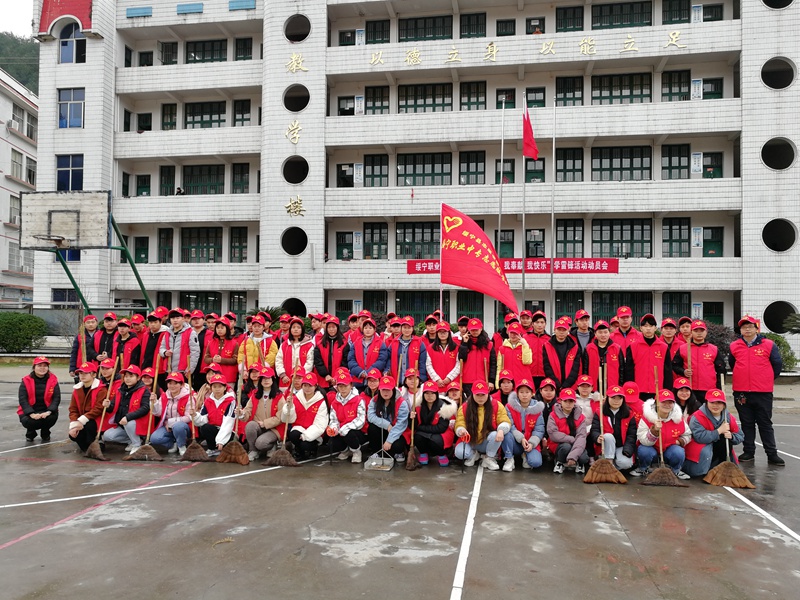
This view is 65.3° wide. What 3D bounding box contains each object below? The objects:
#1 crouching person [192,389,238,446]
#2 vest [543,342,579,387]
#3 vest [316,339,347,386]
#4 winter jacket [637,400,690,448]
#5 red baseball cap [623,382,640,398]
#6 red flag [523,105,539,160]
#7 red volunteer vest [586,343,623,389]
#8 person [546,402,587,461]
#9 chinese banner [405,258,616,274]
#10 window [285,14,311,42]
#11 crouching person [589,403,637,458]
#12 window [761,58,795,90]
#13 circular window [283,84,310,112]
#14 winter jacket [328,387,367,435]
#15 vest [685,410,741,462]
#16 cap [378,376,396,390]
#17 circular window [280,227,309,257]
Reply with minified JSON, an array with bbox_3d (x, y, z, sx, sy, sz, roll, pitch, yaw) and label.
[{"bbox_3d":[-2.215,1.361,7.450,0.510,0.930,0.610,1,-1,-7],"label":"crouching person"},{"bbox_3d":[2.109,0.808,8.200,0.480,0.640,0.280,0,-1,11],"label":"vest"},{"bbox_3d":[-0.933,0.865,8.500,0.440,0.660,0.300,1,-2,0],"label":"vest"},{"bbox_3d":[2.866,1.351,6.800,0.560,0.570,0.420,0,-2,7],"label":"winter jacket"},{"bbox_3d":[2.727,1.084,7.350,0.190,0.150,0.260,0,33,14],"label":"red baseball cap"},{"bbox_3d":[4.601,-5.905,22.000,0.550,1.920,0.320,0,-3,10],"label":"red flag"},{"bbox_3d":[2.662,0.875,8.150,0.480,0.680,0.310,0,-1,12],"label":"red volunteer vest"},{"bbox_3d":[1.897,1.422,7.058,0.530,0.950,0.680,0,-1,9],"label":"person"},{"bbox_3d":[5.031,-1.507,28.496,9.505,0.630,0.060,0,-3,10],"label":"chinese banner"},{"bbox_3d":[-4.810,-12.798,29.376,1.320,1.320,0.250,0,-2,9],"label":"window"},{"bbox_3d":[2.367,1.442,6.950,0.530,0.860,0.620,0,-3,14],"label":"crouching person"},{"bbox_3d":[16.879,-10.082,27.900,1.420,1.420,0.250,0,-1,10],"label":"window"},{"bbox_3d":[-4.840,-9.450,29.286,1.320,1.320,0.250,0,-2,9],"label":"circular window"},{"bbox_3d":[-0.602,1.284,7.220,0.440,0.540,0.380,1,-1,-2],"label":"winter jacket"},{"bbox_3d":[3.345,1.450,6.680,0.510,0.540,0.360,0,-1,11],"label":"vest"},{"bbox_3d":[-0.141,0.959,7.150,0.190,0.150,0.260,0,10,2],"label":"cap"},{"bbox_3d":[-5.072,-2.817,30.000,1.400,1.400,0.250,0,-1,10],"label":"circular window"}]

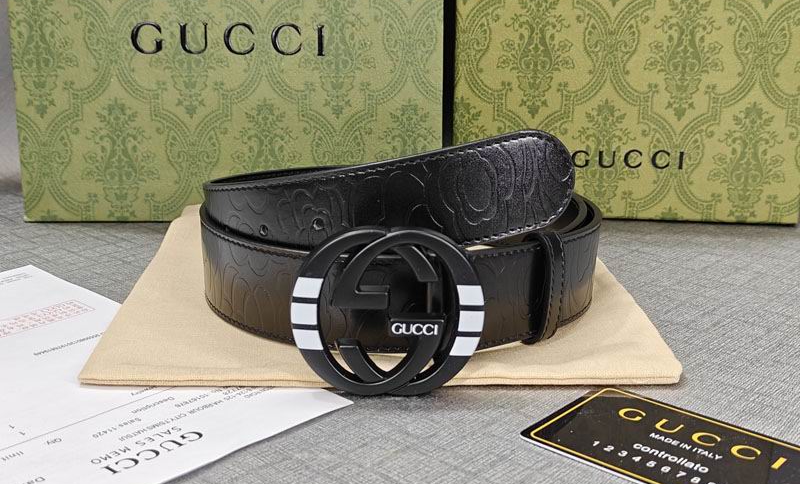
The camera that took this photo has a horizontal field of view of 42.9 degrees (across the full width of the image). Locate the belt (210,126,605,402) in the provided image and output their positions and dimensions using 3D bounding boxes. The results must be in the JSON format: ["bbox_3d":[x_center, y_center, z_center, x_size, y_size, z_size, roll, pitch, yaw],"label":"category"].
[{"bbox_3d":[0.000,-0.008,0.423,0.168,0.077,0.165,1,16,0],"label":"belt"}]

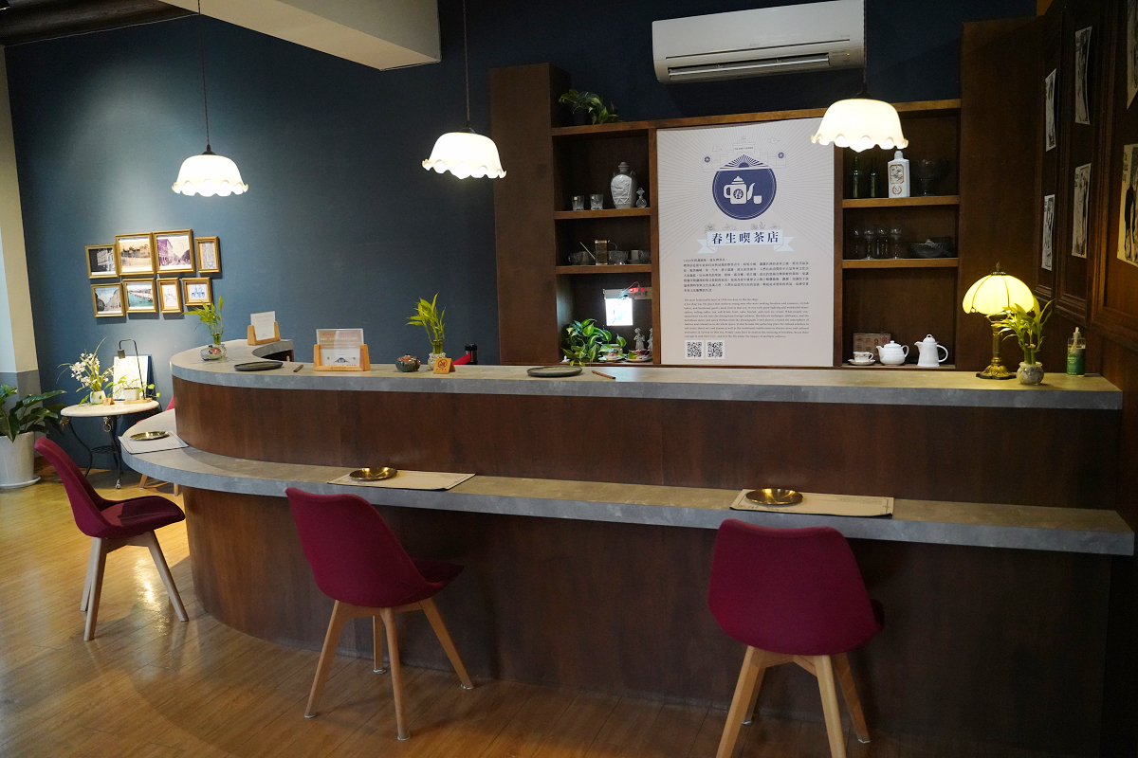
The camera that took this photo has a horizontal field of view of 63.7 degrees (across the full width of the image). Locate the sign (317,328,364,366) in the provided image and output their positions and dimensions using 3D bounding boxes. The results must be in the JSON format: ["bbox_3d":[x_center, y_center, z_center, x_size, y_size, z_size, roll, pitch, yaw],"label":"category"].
[{"bbox_3d":[-0.878,-0.116,3.540,0.208,0.160,0.050,1,9,17],"label":"sign"}]

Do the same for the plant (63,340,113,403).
[{"bbox_3d":[-3.556,-0.055,6.770,0.340,0.471,0.300,-5,8,-27],"label":"plant"}]

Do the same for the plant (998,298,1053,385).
[{"bbox_3d":[1.359,-0.114,2.730,0.147,0.249,0.150,2,8,27],"label":"plant"}]

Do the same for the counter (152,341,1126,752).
[{"bbox_3d":[-0.324,0.460,3.952,4.380,1.102,1.840,1,8,17],"label":"counter"}]

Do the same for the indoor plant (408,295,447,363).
[{"bbox_3d":[-0.533,-0.184,3.504,0.145,0.285,0.130,1,9,20],"label":"indoor plant"}]

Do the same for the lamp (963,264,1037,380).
[{"bbox_3d":[1.335,-0.181,2.850,0.204,0.353,0.204,2,8,25],"label":"lamp"}]

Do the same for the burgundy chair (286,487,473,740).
[{"bbox_3d":[-0.640,0.722,3.095,0.470,0.830,0.555,2,9,24],"label":"burgundy chair"}]

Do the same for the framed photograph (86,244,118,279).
[{"bbox_3d":[-3.318,-0.837,6.551,0.288,0.238,0.025,1,9,20],"label":"framed photograph"}]

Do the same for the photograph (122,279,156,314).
[{"bbox_3d":[-3.012,-0.586,6.476,0.288,0.238,0.025,1,9,20],"label":"photograph"}]

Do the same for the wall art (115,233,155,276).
[{"bbox_3d":[-3.167,-0.916,6.726,0.350,0.282,0.030,1,8,21],"label":"wall art"}]

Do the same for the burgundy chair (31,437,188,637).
[{"bbox_3d":[-1.965,0.640,3.989,0.545,0.830,0.480,-5,8,-27],"label":"burgundy chair"}]

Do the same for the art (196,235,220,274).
[{"bbox_3d":[-2.436,-0.841,6.224,0.190,0.238,0.025,1,9,20],"label":"art"}]

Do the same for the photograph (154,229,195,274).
[{"bbox_3d":[-2.703,-0.876,6.317,0.337,0.288,0.025,1,9,20],"label":"photograph"}]

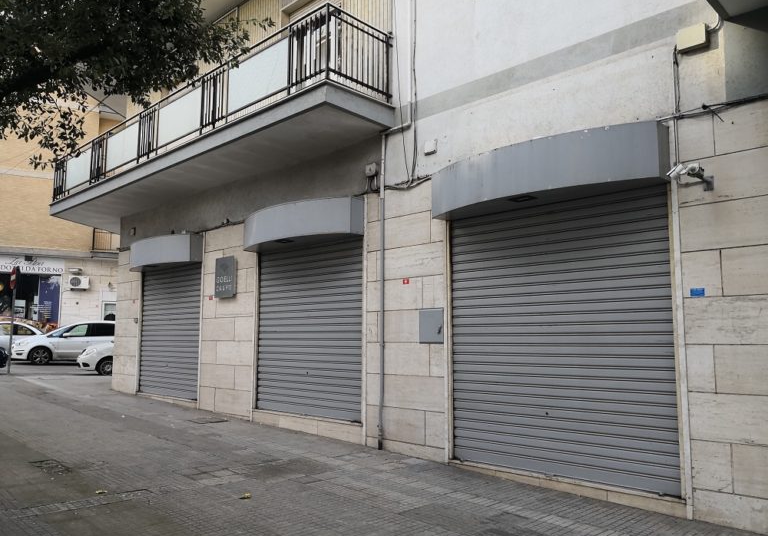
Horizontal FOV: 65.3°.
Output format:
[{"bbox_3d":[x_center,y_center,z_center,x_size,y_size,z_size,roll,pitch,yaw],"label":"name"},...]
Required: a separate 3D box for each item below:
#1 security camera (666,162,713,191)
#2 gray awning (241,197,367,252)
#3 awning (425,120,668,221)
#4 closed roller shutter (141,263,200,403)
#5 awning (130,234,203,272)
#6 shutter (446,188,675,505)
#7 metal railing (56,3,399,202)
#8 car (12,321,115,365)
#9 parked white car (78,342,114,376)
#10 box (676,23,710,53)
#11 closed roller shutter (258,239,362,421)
[{"bbox_3d":[2.712,-0.802,5.316,0.299,0.237,0.258,-6,-10,43],"label":"security camera"},{"bbox_3d":[-1.403,-0.649,9.038,2.565,0.556,0.577,-6,-10,43],"label":"gray awning"},{"bbox_3d":[1.518,-0.978,6.252,2.611,0.556,0.597,-6,-10,43],"label":"awning"},{"bbox_3d":[-4.359,1.272,12.133,2.451,2.583,0.082,-6,-10,43],"label":"closed roller shutter"},{"bbox_3d":[-4.565,-0.292,12.067,2.637,0.556,0.536,-6,-10,43],"label":"awning"},{"bbox_3d":[1.748,0.730,6.319,2.514,2.847,0.082,-6,-10,43],"label":"shutter"},{"bbox_3d":[-3.770,-2.167,11.047,9.713,1.257,1.236,-6,-10,43],"label":"metal railing"},{"bbox_3d":[-11.817,2.933,23.669,4.770,1.660,1.880,4,-8,-28],"label":"car"},{"bbox_3d":[-7.781,2.713,19.658,4.050,1.490,1.700,4,-8,-28],"label":"parked white car"},{"bbox_3d":[2.824,-2.084,5.477,0.242,0.185,0.103,-6,-10,43],"label":"box"},{"bbox_3d":[-1.196,0.922,9.131,2.477,2.571,0.082,-6,-10,43],"label":"closed roller shutter"}]

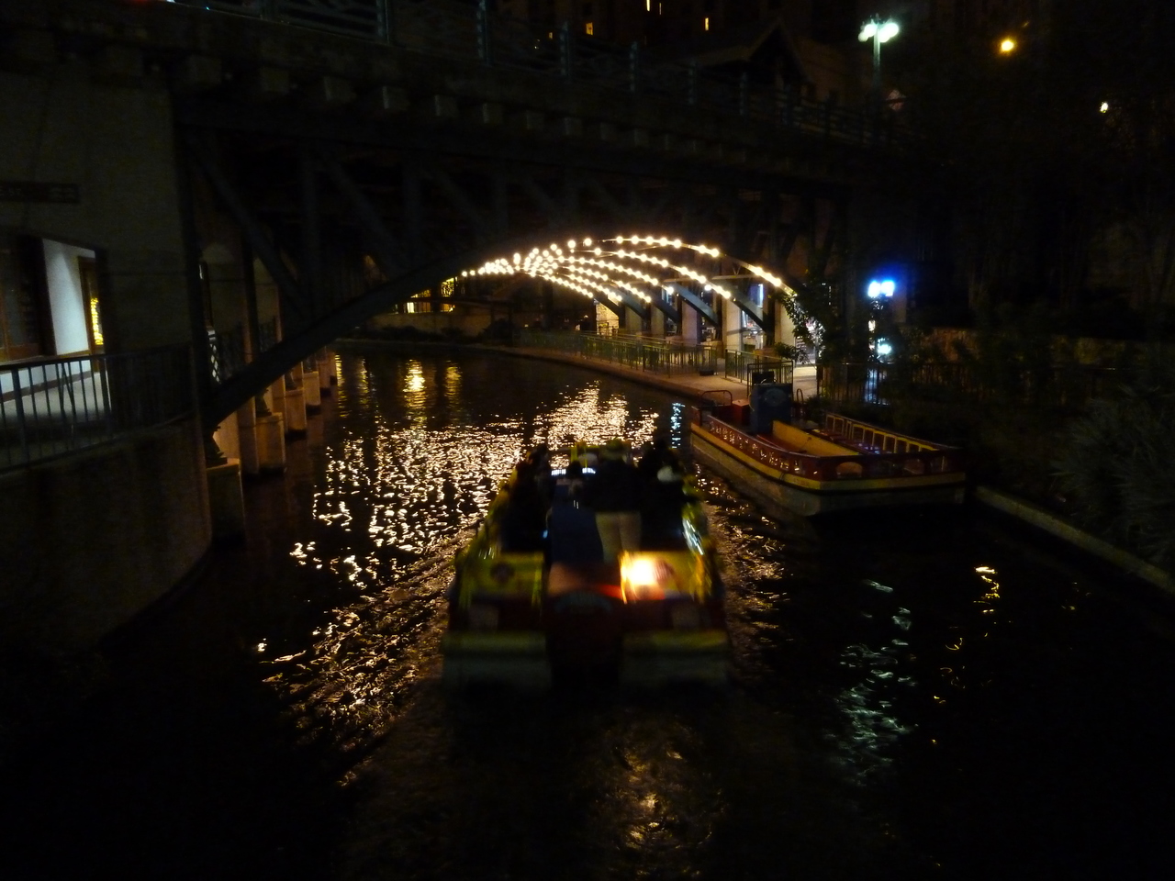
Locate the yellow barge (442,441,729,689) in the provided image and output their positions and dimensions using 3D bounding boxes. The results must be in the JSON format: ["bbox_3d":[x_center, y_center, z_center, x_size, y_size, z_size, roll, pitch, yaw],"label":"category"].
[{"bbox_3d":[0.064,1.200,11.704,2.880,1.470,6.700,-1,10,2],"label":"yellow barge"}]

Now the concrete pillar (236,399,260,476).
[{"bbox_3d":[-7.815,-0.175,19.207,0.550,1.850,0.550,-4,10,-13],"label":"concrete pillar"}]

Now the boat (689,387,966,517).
[{"bbox_3d":[4.670,-0.084,18.142,2.850,1.500,6.608,-4,10,-13],"label":"boat"}]

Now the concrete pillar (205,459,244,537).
[{"bbox_3d":[-6.177,0.973,14.200,0.720,1.250,0.720,-4,10,-13],"label":"concrete pillar"}]

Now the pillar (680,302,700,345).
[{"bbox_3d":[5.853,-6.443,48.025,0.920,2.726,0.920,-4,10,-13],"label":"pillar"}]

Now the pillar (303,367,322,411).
[{"bbox_3d":[-10.206,-1.982,31.135,0.680,1.380,0.680,-4,10,-13],"label":"pillar"}]

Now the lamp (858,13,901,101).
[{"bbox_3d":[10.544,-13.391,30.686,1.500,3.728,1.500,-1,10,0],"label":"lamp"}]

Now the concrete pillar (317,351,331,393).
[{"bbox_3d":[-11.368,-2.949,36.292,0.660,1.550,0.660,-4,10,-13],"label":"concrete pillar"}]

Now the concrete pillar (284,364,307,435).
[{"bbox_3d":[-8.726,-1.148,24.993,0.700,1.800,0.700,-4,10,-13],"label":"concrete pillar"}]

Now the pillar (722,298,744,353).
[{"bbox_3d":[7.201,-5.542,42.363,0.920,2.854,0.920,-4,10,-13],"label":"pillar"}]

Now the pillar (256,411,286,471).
[{"bbox_3d":[-7.423,0.025,19.604,0.720,1.300,0.720,-4,10,-13],"label":"pillar"}]

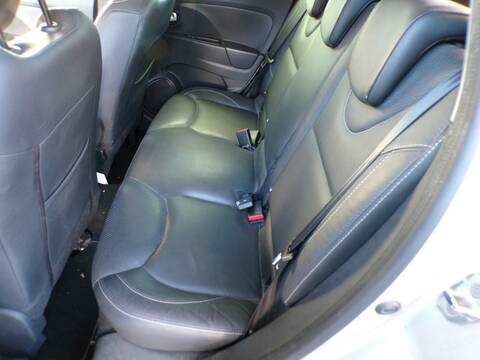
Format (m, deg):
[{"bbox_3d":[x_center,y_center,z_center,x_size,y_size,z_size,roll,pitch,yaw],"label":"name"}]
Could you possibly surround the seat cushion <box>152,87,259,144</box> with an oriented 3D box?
[{"bbox_3d":[-0.144,-0.285,1.648,0.470,0.150,0.460,9,39,-5],"label":"seat cushion"}]

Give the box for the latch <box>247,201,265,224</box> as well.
[{"bbox_3d":[0.057,0.112,1.150,0.050,0.030,0.080,-2,24,6],"label":"latch"}]

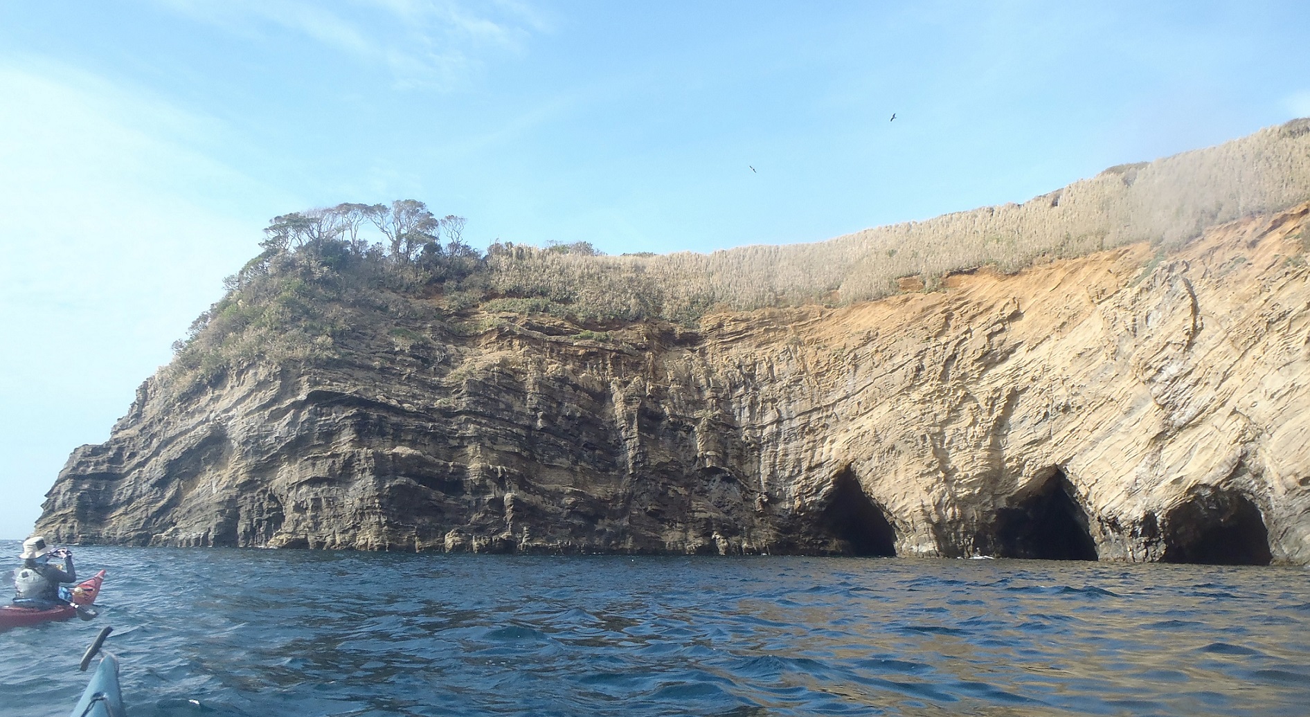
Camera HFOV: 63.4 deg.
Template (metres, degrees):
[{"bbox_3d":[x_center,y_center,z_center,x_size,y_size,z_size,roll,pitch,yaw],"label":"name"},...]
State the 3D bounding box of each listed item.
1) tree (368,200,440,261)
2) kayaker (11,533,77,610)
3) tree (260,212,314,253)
[{"bbox_3d":[-27.677,-14.062,117.000,7.600,6.800,6.600,3,-10,-13],"label":"tree"},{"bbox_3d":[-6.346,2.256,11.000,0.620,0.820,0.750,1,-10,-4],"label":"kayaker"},{"bbox_3d":[-43.041,-14.604,124.000,6.000,5.000,5.200,4,-11,-19],"label":"tree"}]

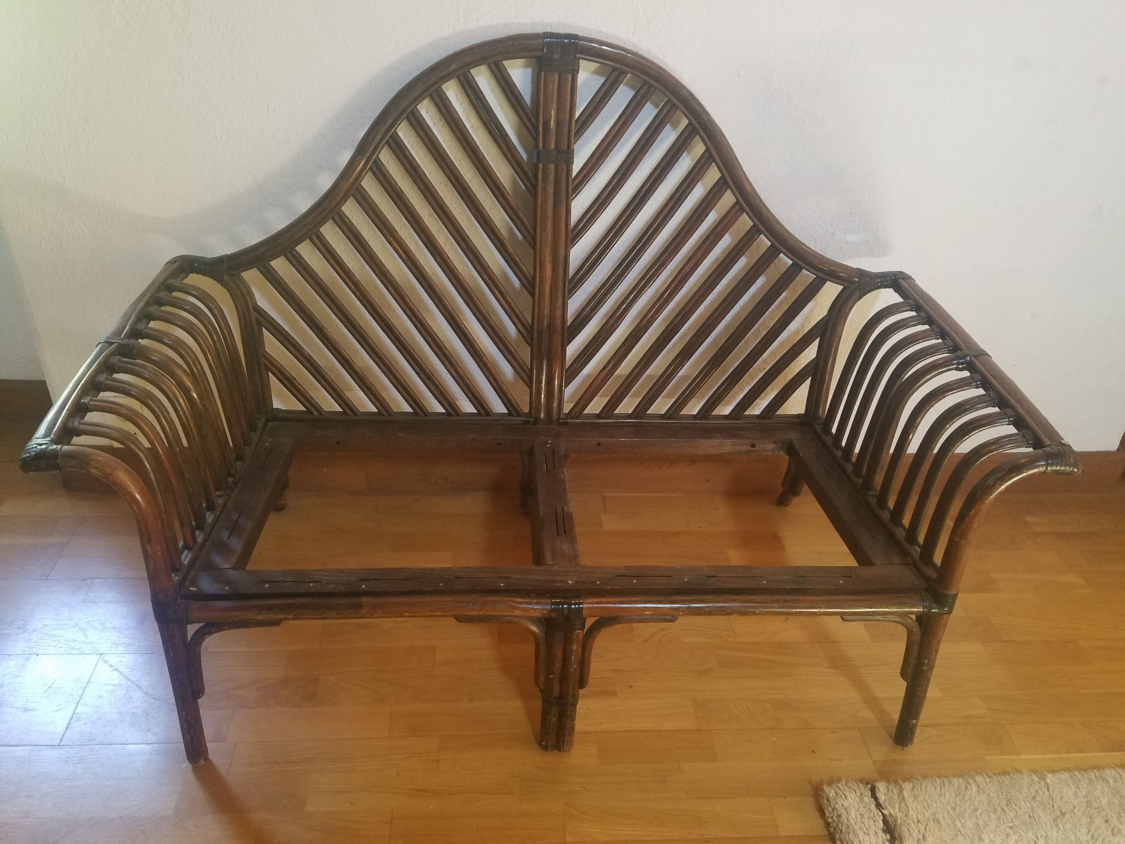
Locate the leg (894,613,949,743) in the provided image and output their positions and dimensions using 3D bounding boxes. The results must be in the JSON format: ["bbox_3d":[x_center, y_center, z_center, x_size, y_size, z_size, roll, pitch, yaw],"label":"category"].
[{"bbox_3d":[0.591,0.431,1.405,0.044,0.292,0.044,-3,30,-3],"label":"leg"}]

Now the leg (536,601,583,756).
[{"bbox_3d":[-0.004,0.414,1.345,0.059,0.318,0.049,0,29,-5],"label":"leg"}]

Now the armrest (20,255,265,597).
[{"bbox_3d":[-0.651,-0.013,1.427,0.170,0.298,0.667,0,29,-5],"label":"armrest"}]

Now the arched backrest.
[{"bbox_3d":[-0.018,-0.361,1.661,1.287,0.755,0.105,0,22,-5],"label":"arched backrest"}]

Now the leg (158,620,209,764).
[{"bbox_3d":[-0.579,0.419,1.300,0.044,0.292,0.044,1,29,-6],"label":"leg"}]

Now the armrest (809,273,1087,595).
[{"bbox_3d":[0.647,-0.003,1.543,0.170,0.298,0.667,0,29,-5],"label":"armrest"}]

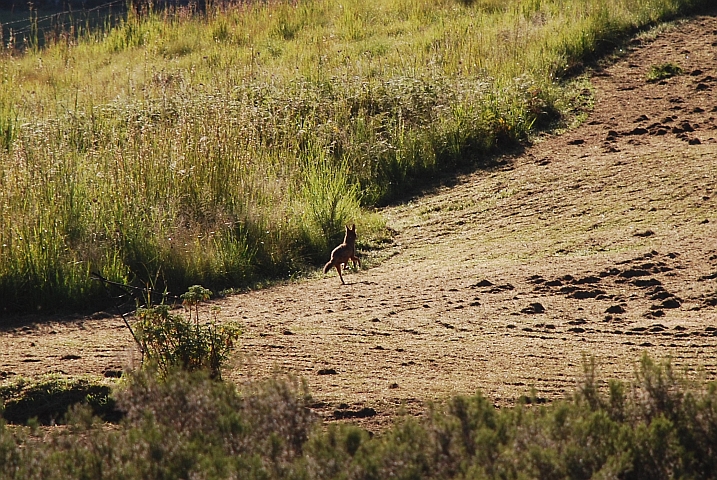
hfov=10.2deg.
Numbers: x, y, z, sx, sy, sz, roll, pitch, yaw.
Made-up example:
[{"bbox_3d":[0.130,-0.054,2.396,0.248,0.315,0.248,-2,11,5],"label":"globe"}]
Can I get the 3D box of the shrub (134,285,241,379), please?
[{"bbox_3d":[-1.783,0.964,42.000,1.100,1.020,1.000,0,7,0],"label":"shrub"}]

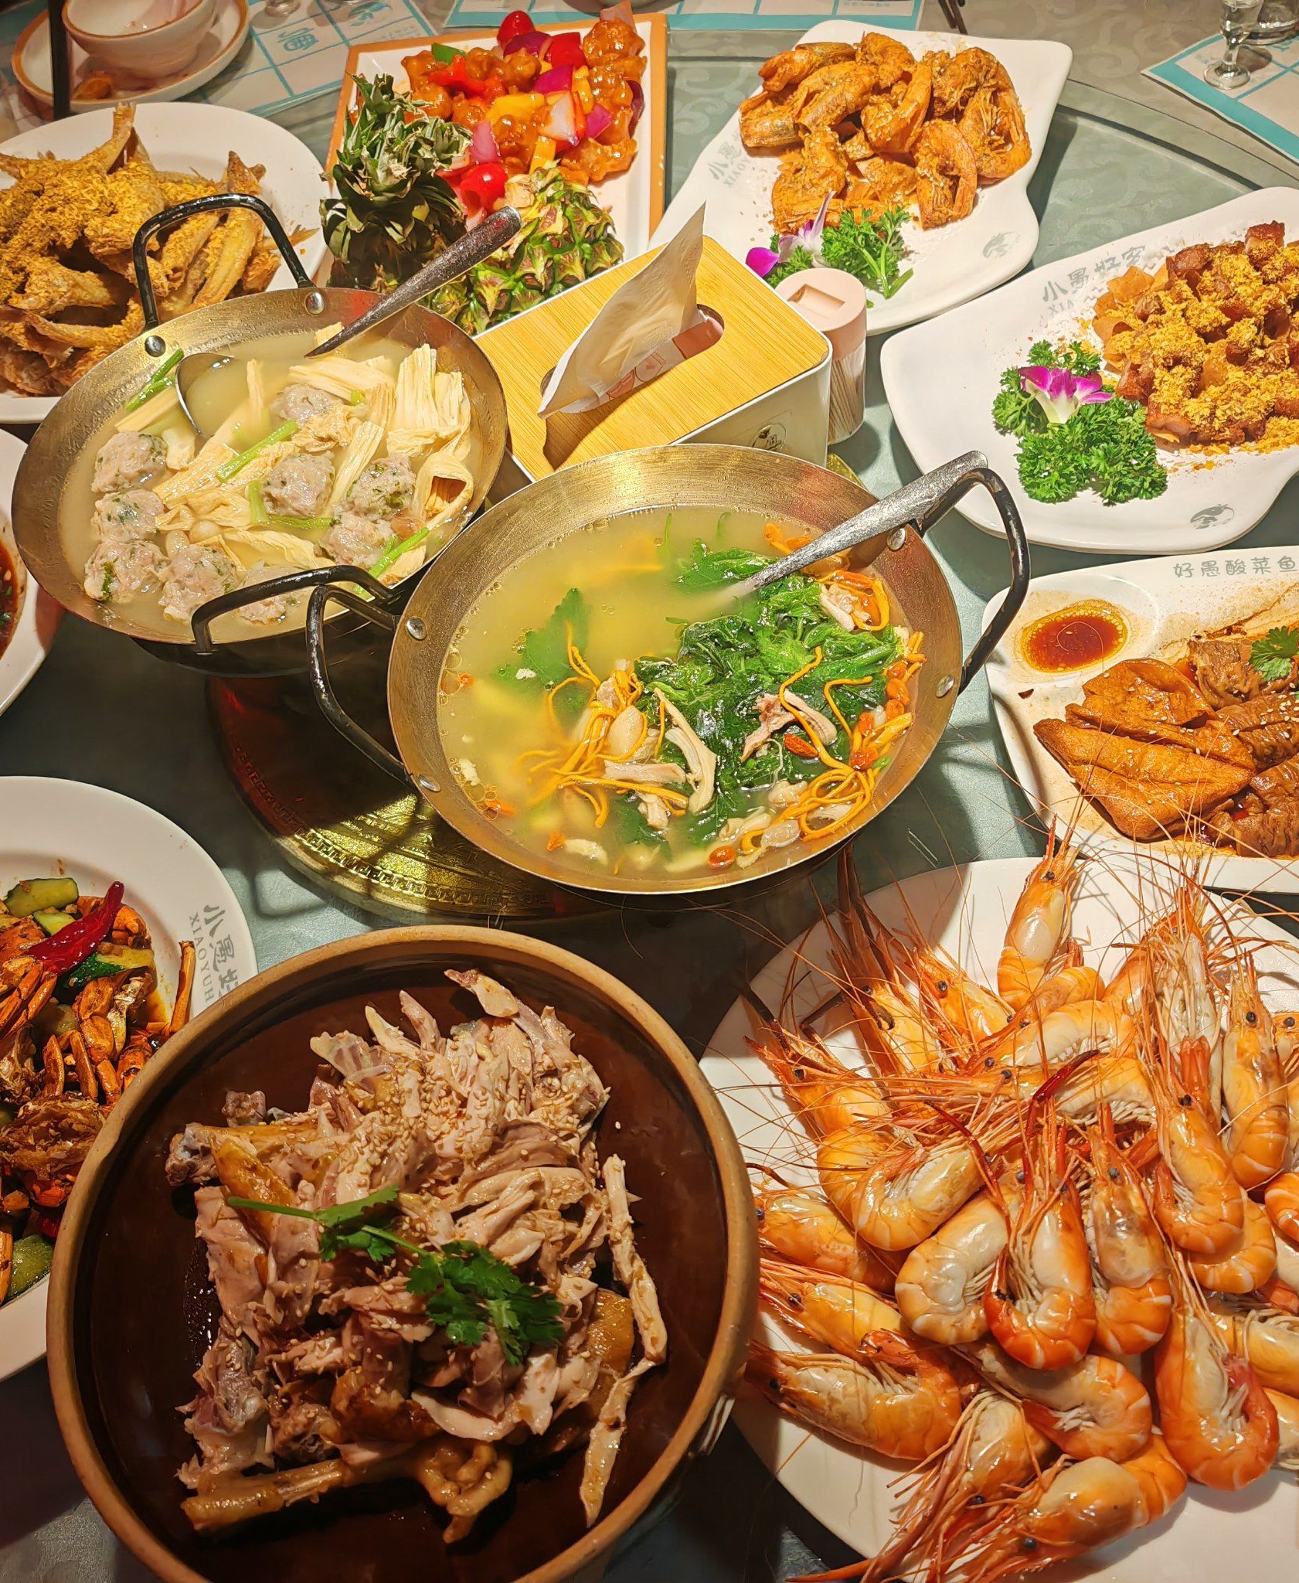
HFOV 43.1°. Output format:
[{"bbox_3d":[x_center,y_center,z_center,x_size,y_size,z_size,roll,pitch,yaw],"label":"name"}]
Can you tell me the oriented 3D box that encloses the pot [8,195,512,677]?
[{"bbox_3d":[-0.206,-0.178,0.898,0.266,0.132,0.308,-17,56,-3],"label":"pot"}]

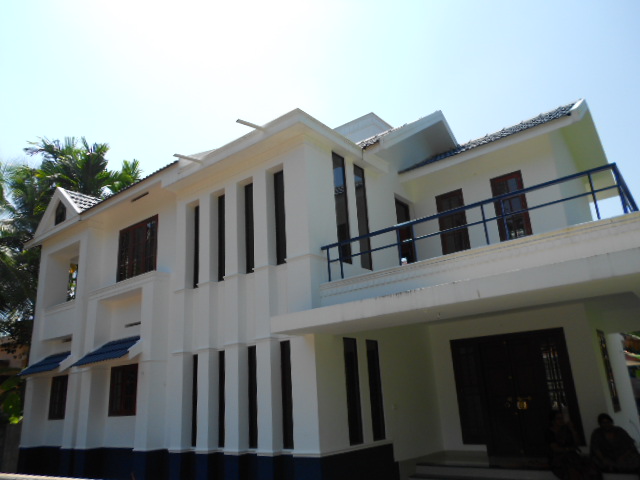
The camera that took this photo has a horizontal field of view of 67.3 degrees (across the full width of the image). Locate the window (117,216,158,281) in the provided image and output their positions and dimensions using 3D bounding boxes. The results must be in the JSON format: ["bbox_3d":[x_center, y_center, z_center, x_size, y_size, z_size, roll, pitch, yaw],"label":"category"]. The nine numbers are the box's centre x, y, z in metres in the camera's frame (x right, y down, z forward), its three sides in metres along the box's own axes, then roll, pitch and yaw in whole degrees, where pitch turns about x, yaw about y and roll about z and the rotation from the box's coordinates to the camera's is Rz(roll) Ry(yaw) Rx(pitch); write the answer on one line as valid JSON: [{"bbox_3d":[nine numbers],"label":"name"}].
[{"bbox_3d":[-4.340,0.254,11.485,1.642,1.391,0.114,-16,-22,35],"label":"window"}]

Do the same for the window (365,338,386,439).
[{"bbox_3d":[0.920,2.543,8.207,0.097,1.619,0.359,-16,-22,35],"label":"window"}]

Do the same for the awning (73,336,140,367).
[{"bbox_3d":[-4.491,2.396,10.468,1.938,0.581,0.798,-16,-22,35],"label":"awning"}]

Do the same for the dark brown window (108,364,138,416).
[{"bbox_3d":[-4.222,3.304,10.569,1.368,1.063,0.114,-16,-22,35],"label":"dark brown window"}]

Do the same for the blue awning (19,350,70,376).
[{"bbox_3d":[-6.801,3.108,12.184,1.881,0.547,0.769,-16,-22,35],"label":"blue awning"}]

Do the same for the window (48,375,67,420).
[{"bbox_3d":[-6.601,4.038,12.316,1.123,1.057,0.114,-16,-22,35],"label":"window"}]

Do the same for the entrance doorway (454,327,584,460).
[{"bbox_3d":[3.645,2.868,9.089,2.183,2.126,0.142,-16,-22,35],"label":"entrance doorway"}]

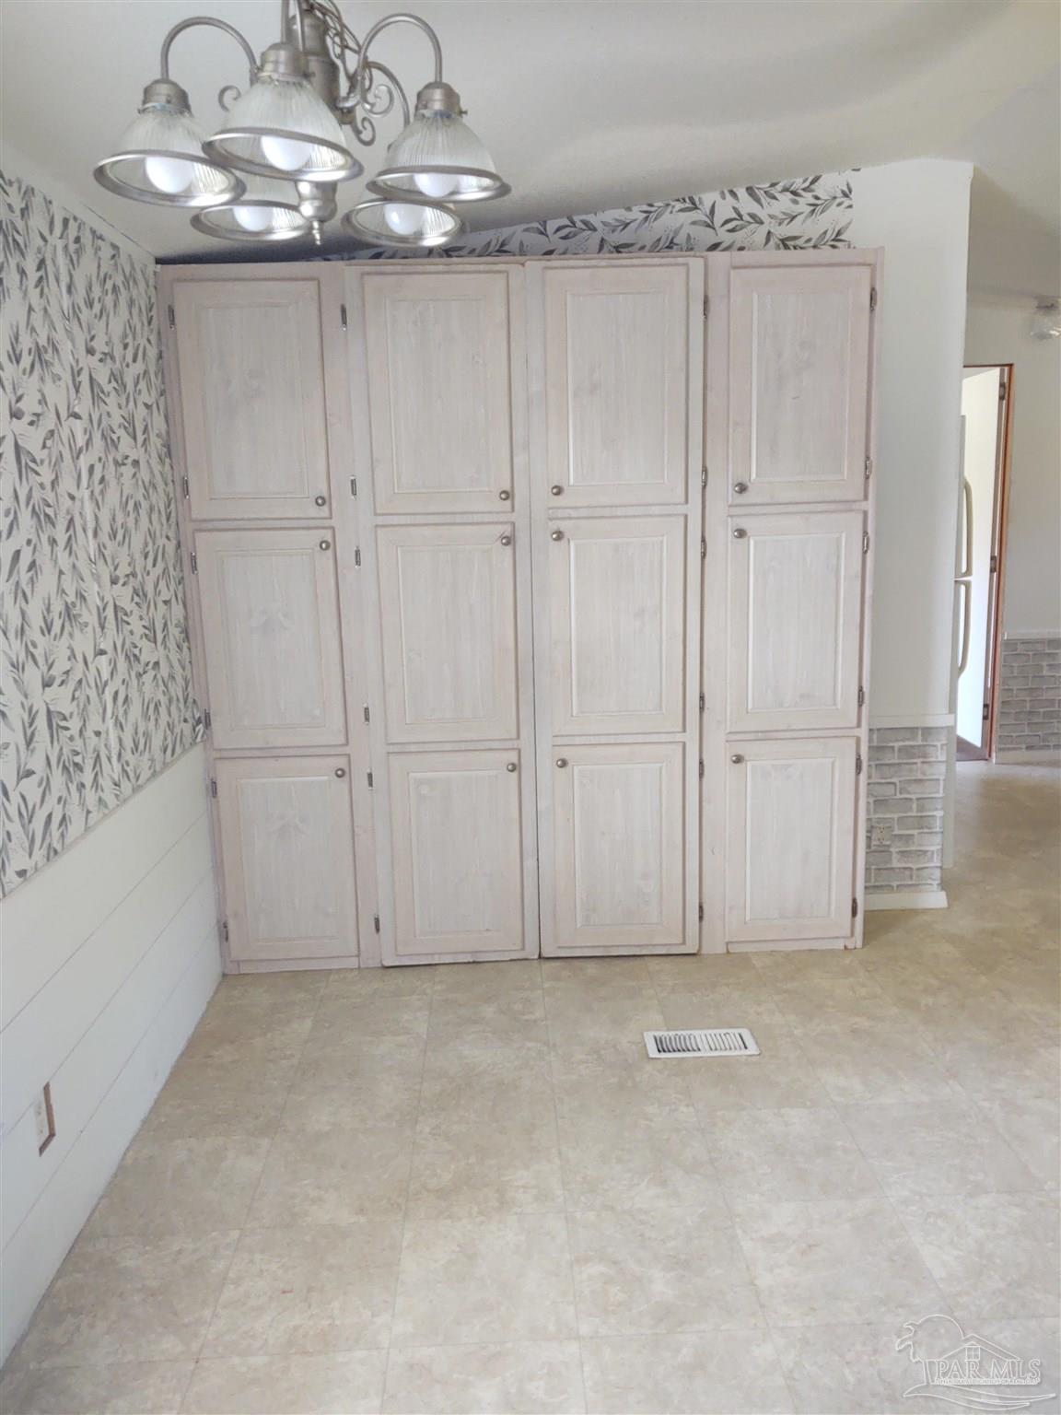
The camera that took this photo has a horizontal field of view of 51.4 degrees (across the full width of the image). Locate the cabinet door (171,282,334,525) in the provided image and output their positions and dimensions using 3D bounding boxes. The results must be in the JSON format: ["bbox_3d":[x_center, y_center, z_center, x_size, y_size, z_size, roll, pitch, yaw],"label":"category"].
[{"bbox_3d":[-0.786,-0.869,3.151,0.405,0.658,0.025,-2,11,-2],"label":"cabinet door"}]

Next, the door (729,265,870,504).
[{"bbox_3d":[0.777,-0.926,3.200,0.402,0.659,0.025,-2,11,-2],"label":"door"}]

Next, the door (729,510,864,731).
[{"bbox_3d":[0.796,-0.251,3.333,0.401,0.657,0.025,-2,11,-2],"label":"door"}]

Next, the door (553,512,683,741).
[{"bbox_3d":[0.265,-0.237,3.312,0.403,0.657,0.027,-2,11,-1],"label":"door"}]

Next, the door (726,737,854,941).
[{"bbox_3d":[0.815,0.416,3.465,0.403,0.657,0.025,-2,11,-2],"label":"door"}]

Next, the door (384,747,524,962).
[{"bbox_3d":[-0.225,0.449,3.411,0.400,0.650,0.025,-2,11,-2],"label":"door"}]

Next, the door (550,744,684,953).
[{"bbox_3d":[0.278,0.438,3.447,0.406,0.662,0.027,-2,11,-1],"label":"door"}]

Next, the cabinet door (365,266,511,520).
[{"bbox_3d":[-0.259,-0.893,3.165,0.408,0.666,0.027,-2,11,-1],"label":"cabinet door"}]

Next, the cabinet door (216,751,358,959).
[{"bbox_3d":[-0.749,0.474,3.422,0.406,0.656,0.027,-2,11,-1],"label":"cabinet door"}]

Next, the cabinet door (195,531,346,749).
[{"bbox_3d":[-0.767,-0.198,3.288,0.405,0.654,0.027,-2,11,-1],"label":"cabinet door"}]

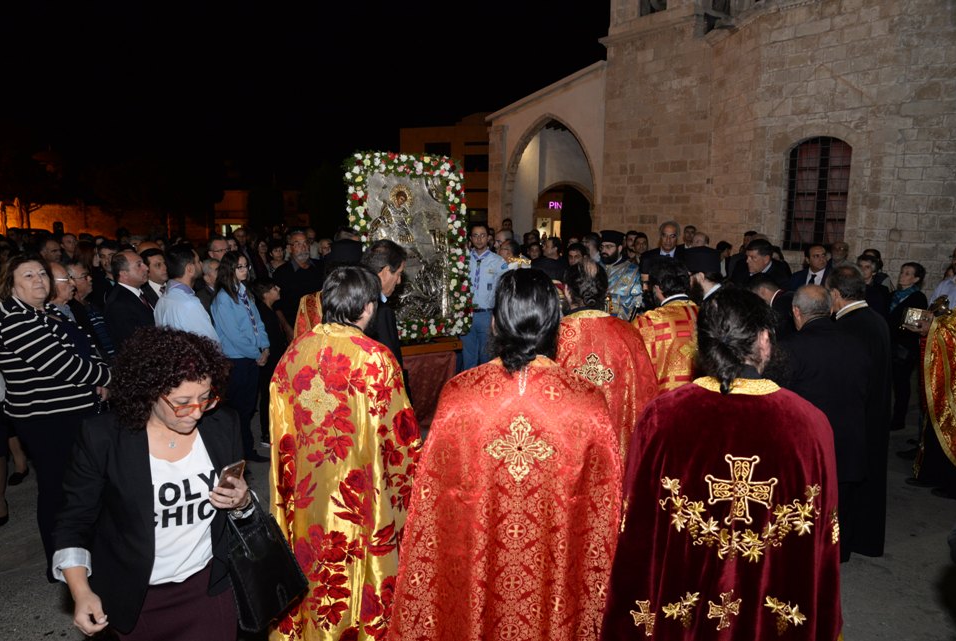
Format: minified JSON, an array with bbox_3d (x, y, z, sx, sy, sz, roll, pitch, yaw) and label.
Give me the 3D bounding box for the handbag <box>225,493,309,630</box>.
[{"bbox_3d":[-0.591,0.655,1.740,0.120,0.340,0.230,-7,14,31],"label":"handbag"}]

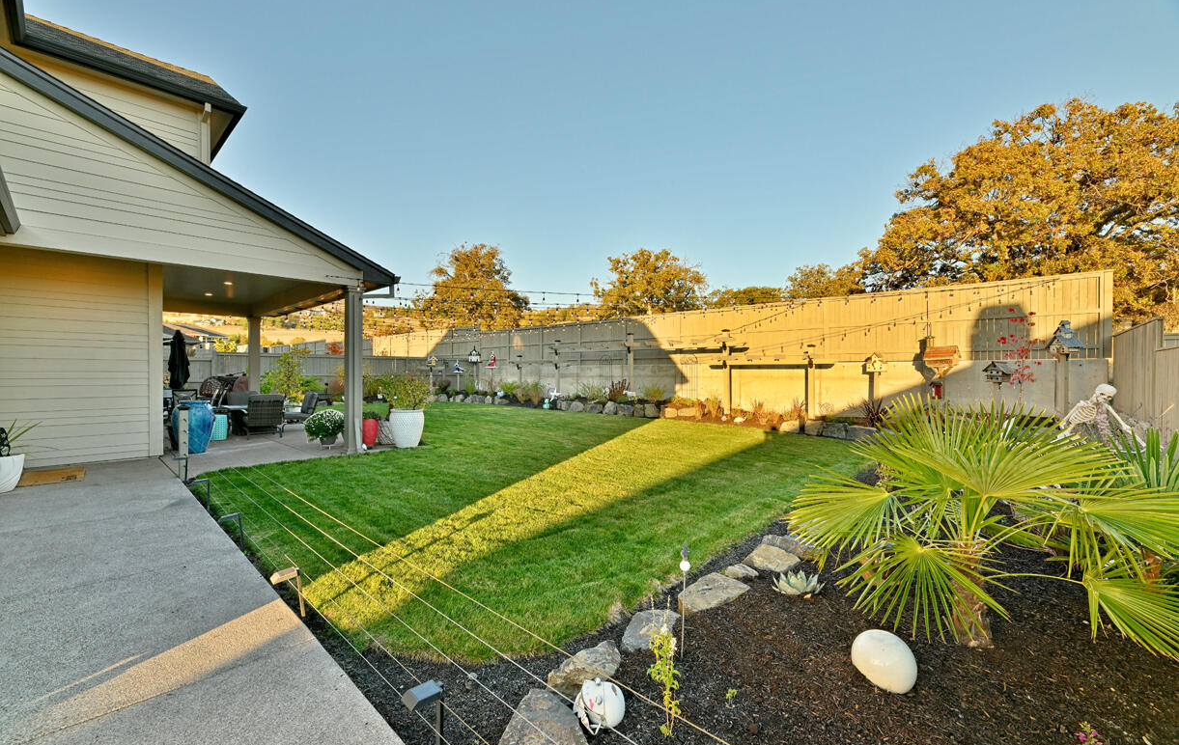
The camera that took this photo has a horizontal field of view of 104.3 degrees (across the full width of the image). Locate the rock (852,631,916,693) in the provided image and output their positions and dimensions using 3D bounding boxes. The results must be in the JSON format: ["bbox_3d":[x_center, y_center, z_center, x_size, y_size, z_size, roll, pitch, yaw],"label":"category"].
[{"bbox_3d":[1.155,1.135,1.810,0.215,0.200,0.225,0,0,30],"label":"rock"}]

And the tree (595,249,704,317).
[{"bbox_3d":[5.484,-7.032,42.000,10.400,8.800,10.200,0,0,7],"label":"tree"}]

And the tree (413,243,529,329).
[{"bbox_3d":[-10.278,-6.782,40.000,10.000,9.200,9.600,0,0,-14],"label":"tree"}]

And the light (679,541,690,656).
[{"bbox_3d":[0.416,1.001,2.018,0.055,0.500,0.050,0,0,11],"label":"light"}]

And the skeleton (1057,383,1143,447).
[{"bbox_3d":[5.613,0.479,5.000,0.780,0.720,0.650,0,0,9],"label":"skeleton"}]

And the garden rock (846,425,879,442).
[{"bbox_3d":[5.324,1.200,8.900,0.650,0.300,0.420,0,0,41],"label":"garden rock"}]

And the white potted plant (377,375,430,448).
[{"bbox_3d":[-3.360,0.665,8.330,0.850,1.310,0.850,0,0,44],"label":"white potted plant"}]

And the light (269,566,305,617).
[{"bbox_3d":[-1.556,1.161,2.383,0.065,0.265,0.145,0,0,44],"label":"light"}]

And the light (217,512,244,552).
[{"bbox_3d":[-2.566,1.166,3.288,0.065,0.265,0.145,0,0,44],"label":"light"}]

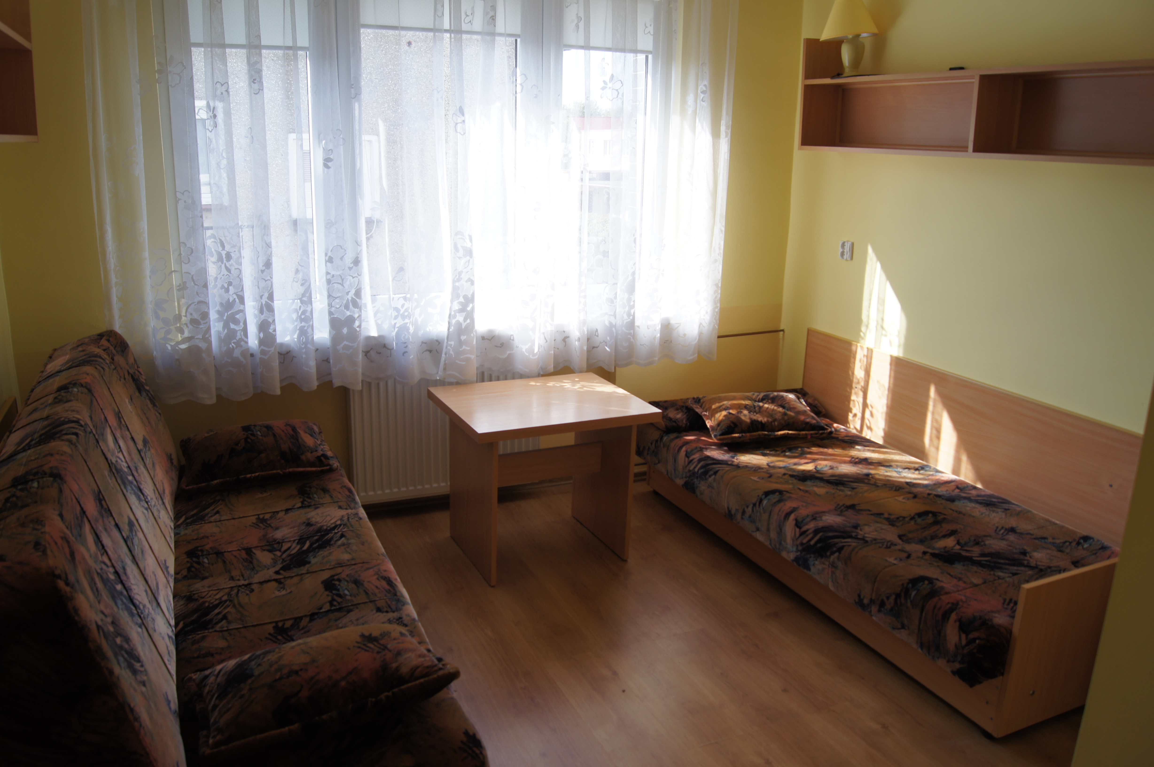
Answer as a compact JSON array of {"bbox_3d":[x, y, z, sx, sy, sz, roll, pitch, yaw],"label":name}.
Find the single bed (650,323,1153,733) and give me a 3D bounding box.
[{"bbox_3d":[1.080,0.369,3.155,0.939,0.712,1.959,-5,17,-23],"label":"single bed"}]

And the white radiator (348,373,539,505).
[{"bbox_3d":[-0.542,0.159,3.605,0.800,0.600,0.100,-5,17,-23],"label":"white radiator"}]

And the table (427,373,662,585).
[{"bbox_3d":[-0.146,0.354,3.311,0.701,0.606,0.597,-6,17,-25],"label":"table"}]

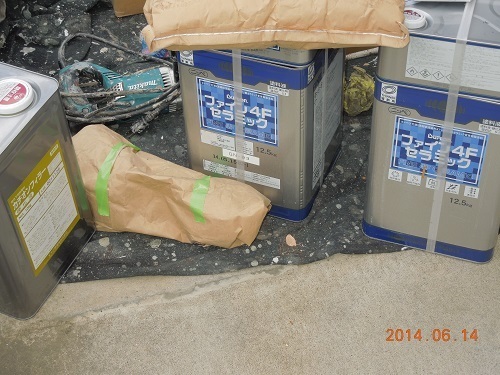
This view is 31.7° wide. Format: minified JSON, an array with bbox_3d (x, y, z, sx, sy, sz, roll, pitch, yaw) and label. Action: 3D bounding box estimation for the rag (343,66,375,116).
[{"bbox_3d":[0.233,-0.204,1.868,0.080,0.075,0.085,3,44,6],"label":"rag"}]

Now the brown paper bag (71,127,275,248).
[{"bbox_3d":[-0.169,-0.005,1.641,0.400,0.132,0.168,8,45,12],"label":"brown paper bag"}]

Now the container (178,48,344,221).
[{"bbox_3d":[0.029,-0.172,1.633,0.238,0.370,0.238,15,47,18],"label":"container"}]

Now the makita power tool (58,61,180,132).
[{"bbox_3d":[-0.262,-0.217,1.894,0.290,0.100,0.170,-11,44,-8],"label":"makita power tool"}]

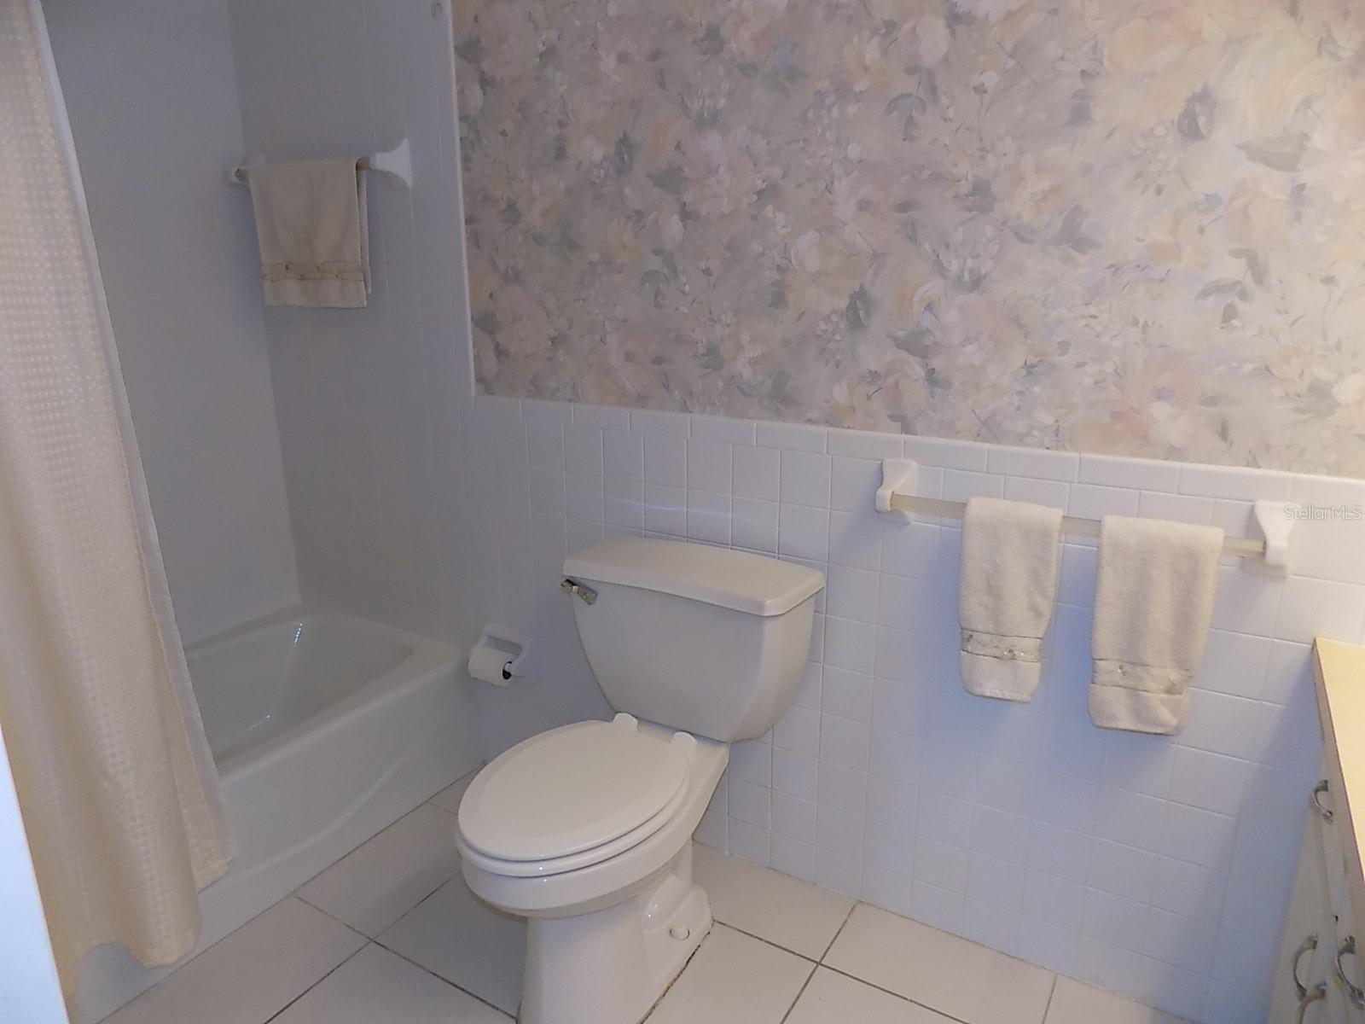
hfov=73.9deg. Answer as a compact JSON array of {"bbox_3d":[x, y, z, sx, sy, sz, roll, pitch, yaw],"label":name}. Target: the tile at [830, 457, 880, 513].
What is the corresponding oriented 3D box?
[{"bbox_3d":[0.335,-0.053,1.755,0.108,0.108,0.009,9,18,30],"label":"tile"}]

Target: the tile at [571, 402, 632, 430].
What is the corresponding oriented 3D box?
[{"bbox_3d":[-0.178,-0.214,2.028,0.152,0.052,0.010,9,18,30],"label":"tile"}]

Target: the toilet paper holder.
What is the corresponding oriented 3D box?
[{"bbox_3d":[-0.478,0.379,2.323,0.156,0.130,0.093,9,18,29],"label":"toilet paper holder"}]

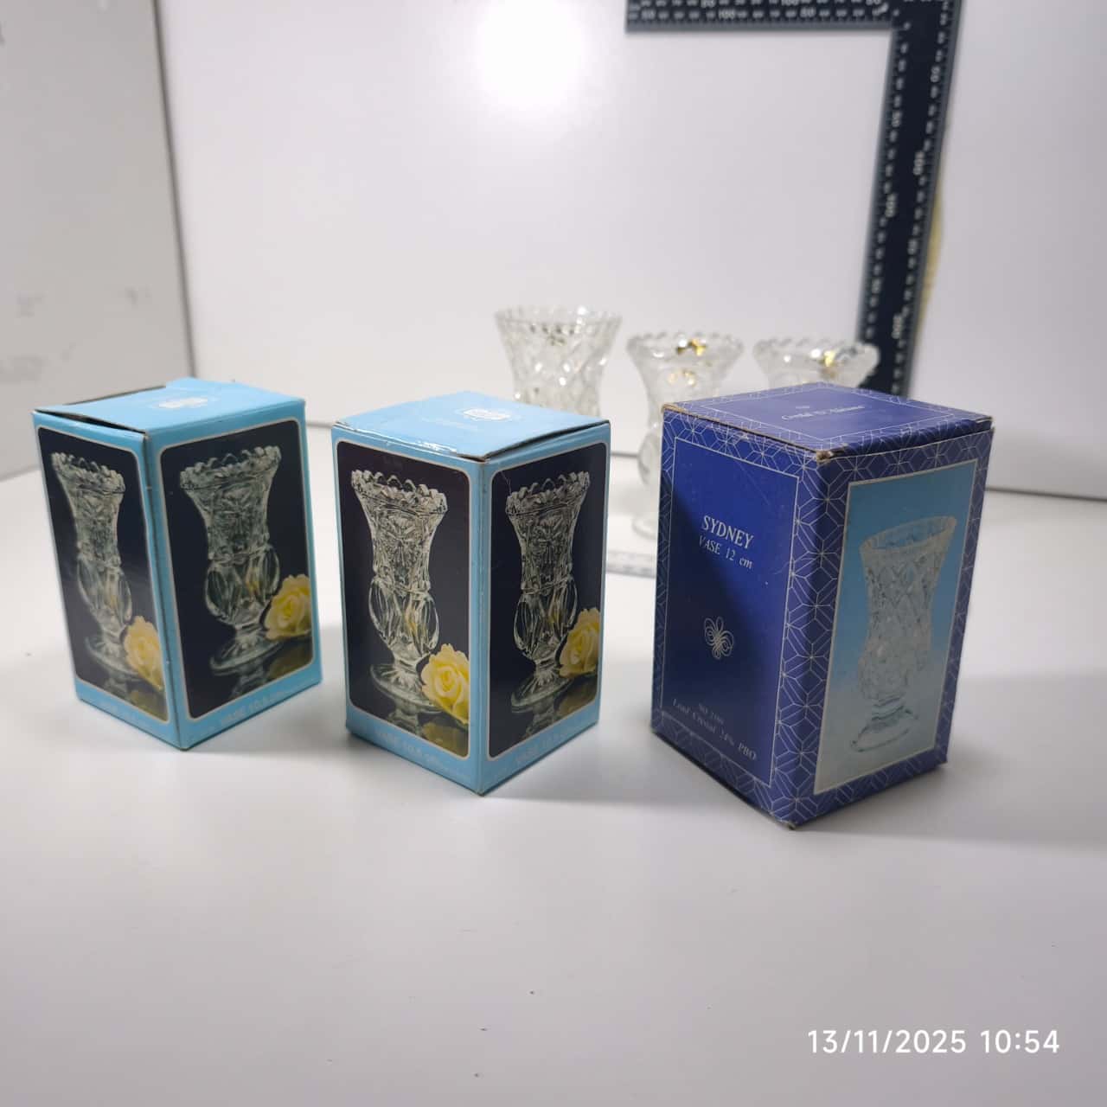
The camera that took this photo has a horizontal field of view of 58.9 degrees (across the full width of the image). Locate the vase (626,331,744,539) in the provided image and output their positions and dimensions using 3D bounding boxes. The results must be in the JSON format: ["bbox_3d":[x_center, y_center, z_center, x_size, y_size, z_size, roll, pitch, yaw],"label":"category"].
[{"bbox_3d":[0.074,-0.071,0.579,0.066,0.108,0.066,1,20,0],"label":"vase"}]

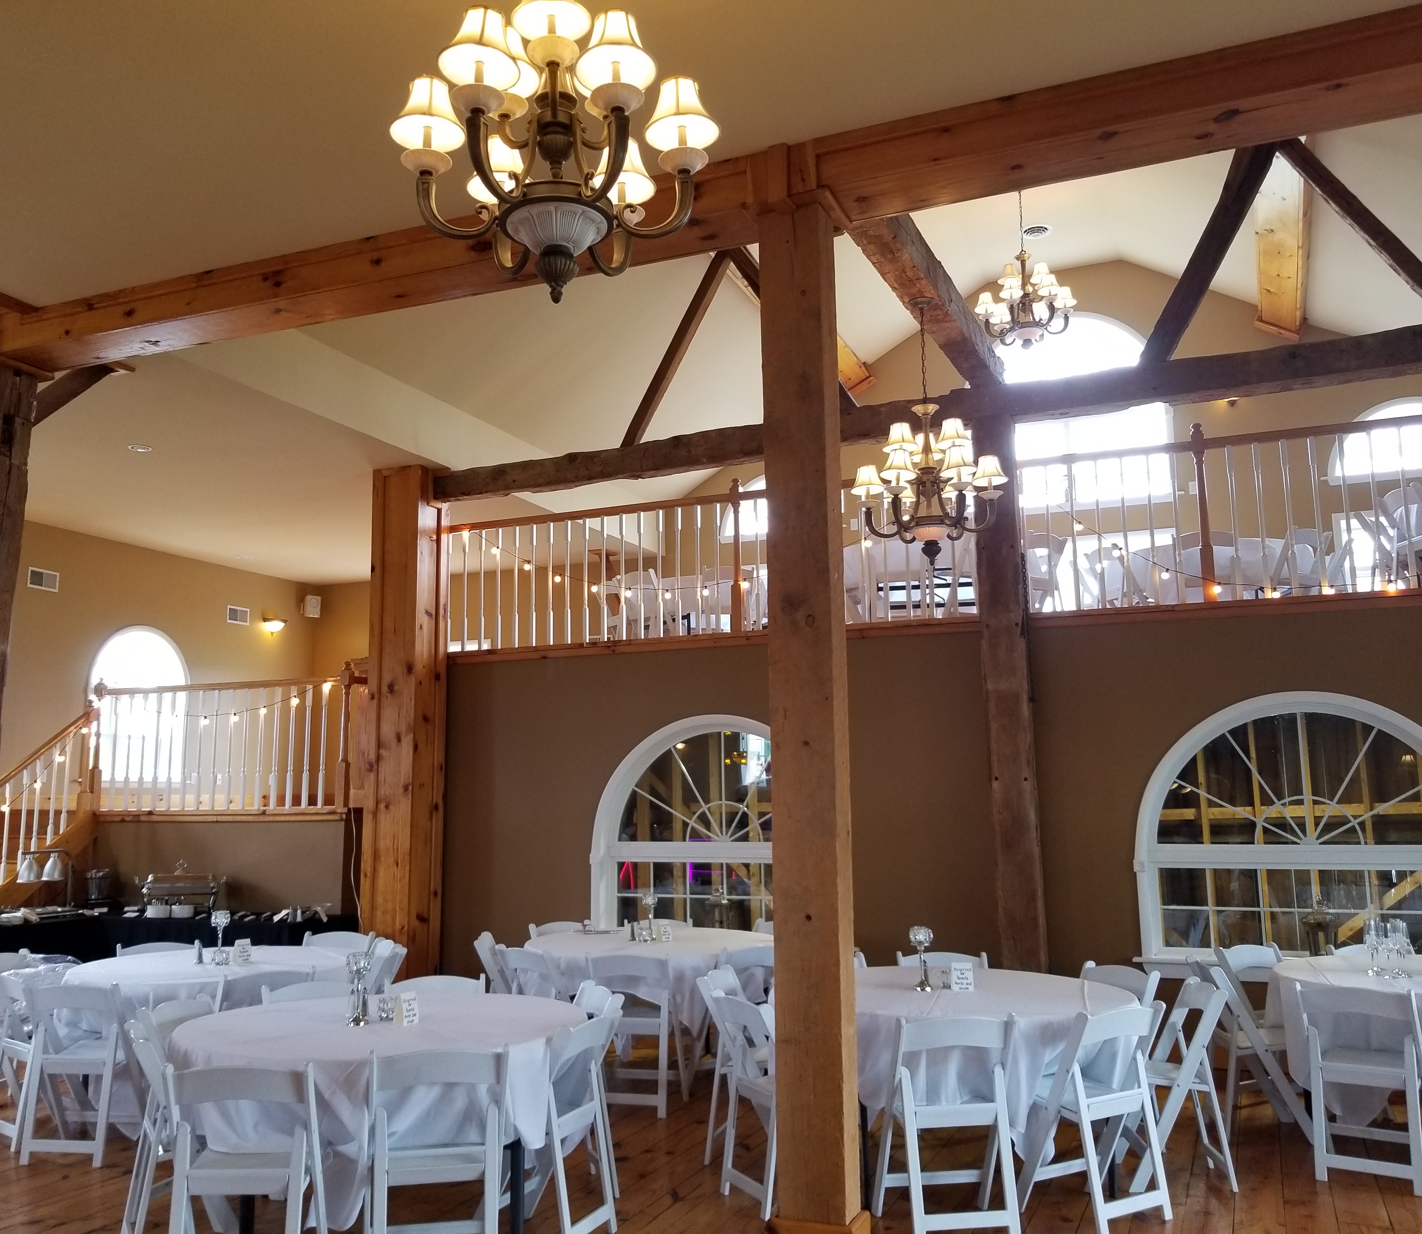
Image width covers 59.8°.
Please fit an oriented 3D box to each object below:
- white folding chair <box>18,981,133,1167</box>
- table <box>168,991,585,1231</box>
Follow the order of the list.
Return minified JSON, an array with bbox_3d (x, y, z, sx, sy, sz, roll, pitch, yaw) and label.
[{"bbox_3d":[-2.872,2.080,5.746,0.445,0.780,0.460,-1,-8,5],"label":"white folding chair"},{"bbox_3d":[-1.231,1.906,4.629,1.540,0.765,1.540,-4,-9,22],"label":"table"}]

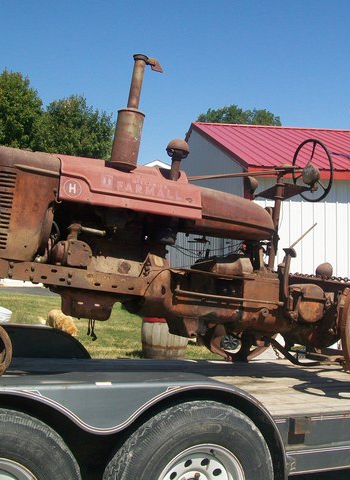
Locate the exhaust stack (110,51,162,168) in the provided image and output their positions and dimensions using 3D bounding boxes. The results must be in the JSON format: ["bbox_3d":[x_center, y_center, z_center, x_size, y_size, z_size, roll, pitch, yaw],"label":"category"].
[{"bbox_3d":[-0.224,-0.776,4.071,0.238,0.705,0.166,11,-6,-25],"label":"exhaust stack"}]

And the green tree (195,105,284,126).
[{"bbox_3d":[3.680,-2.500,38.000,7.000,10.400,7.000,0,-2,6],"label":"green tree"}]

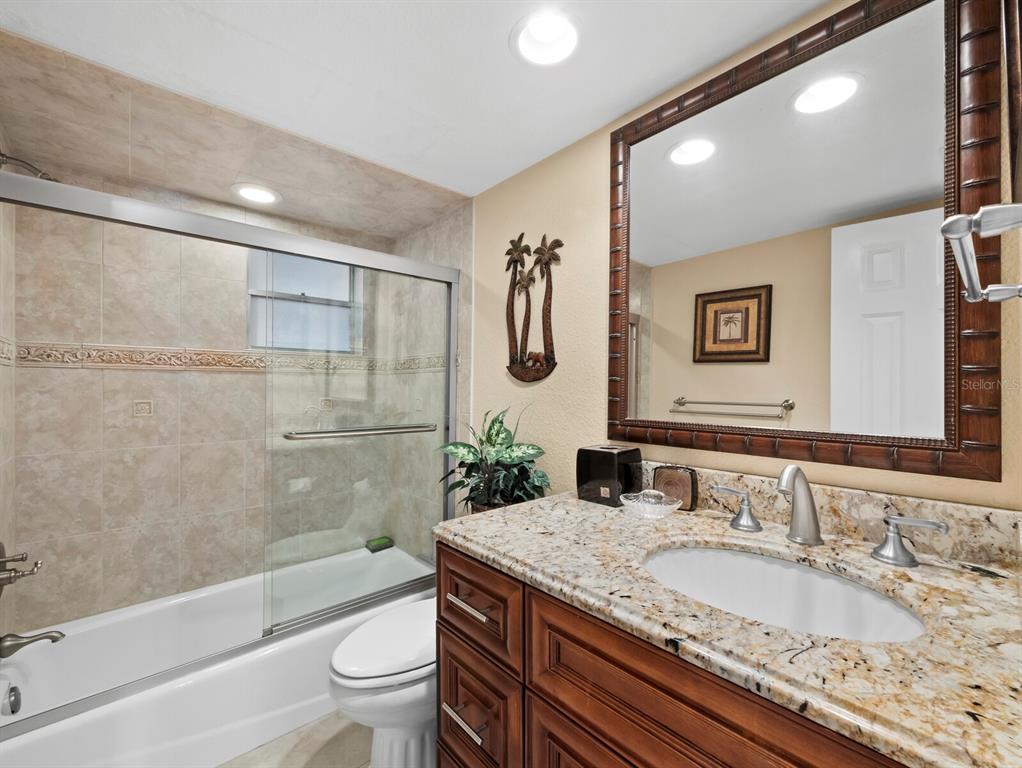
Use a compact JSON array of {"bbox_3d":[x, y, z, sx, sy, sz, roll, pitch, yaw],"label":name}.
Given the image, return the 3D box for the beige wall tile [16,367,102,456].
[{"bbox_3d":[-1.732,0.104,1.594,0.228,0.324,0.014,0,0,-36],"label":"beige wall tile"}]

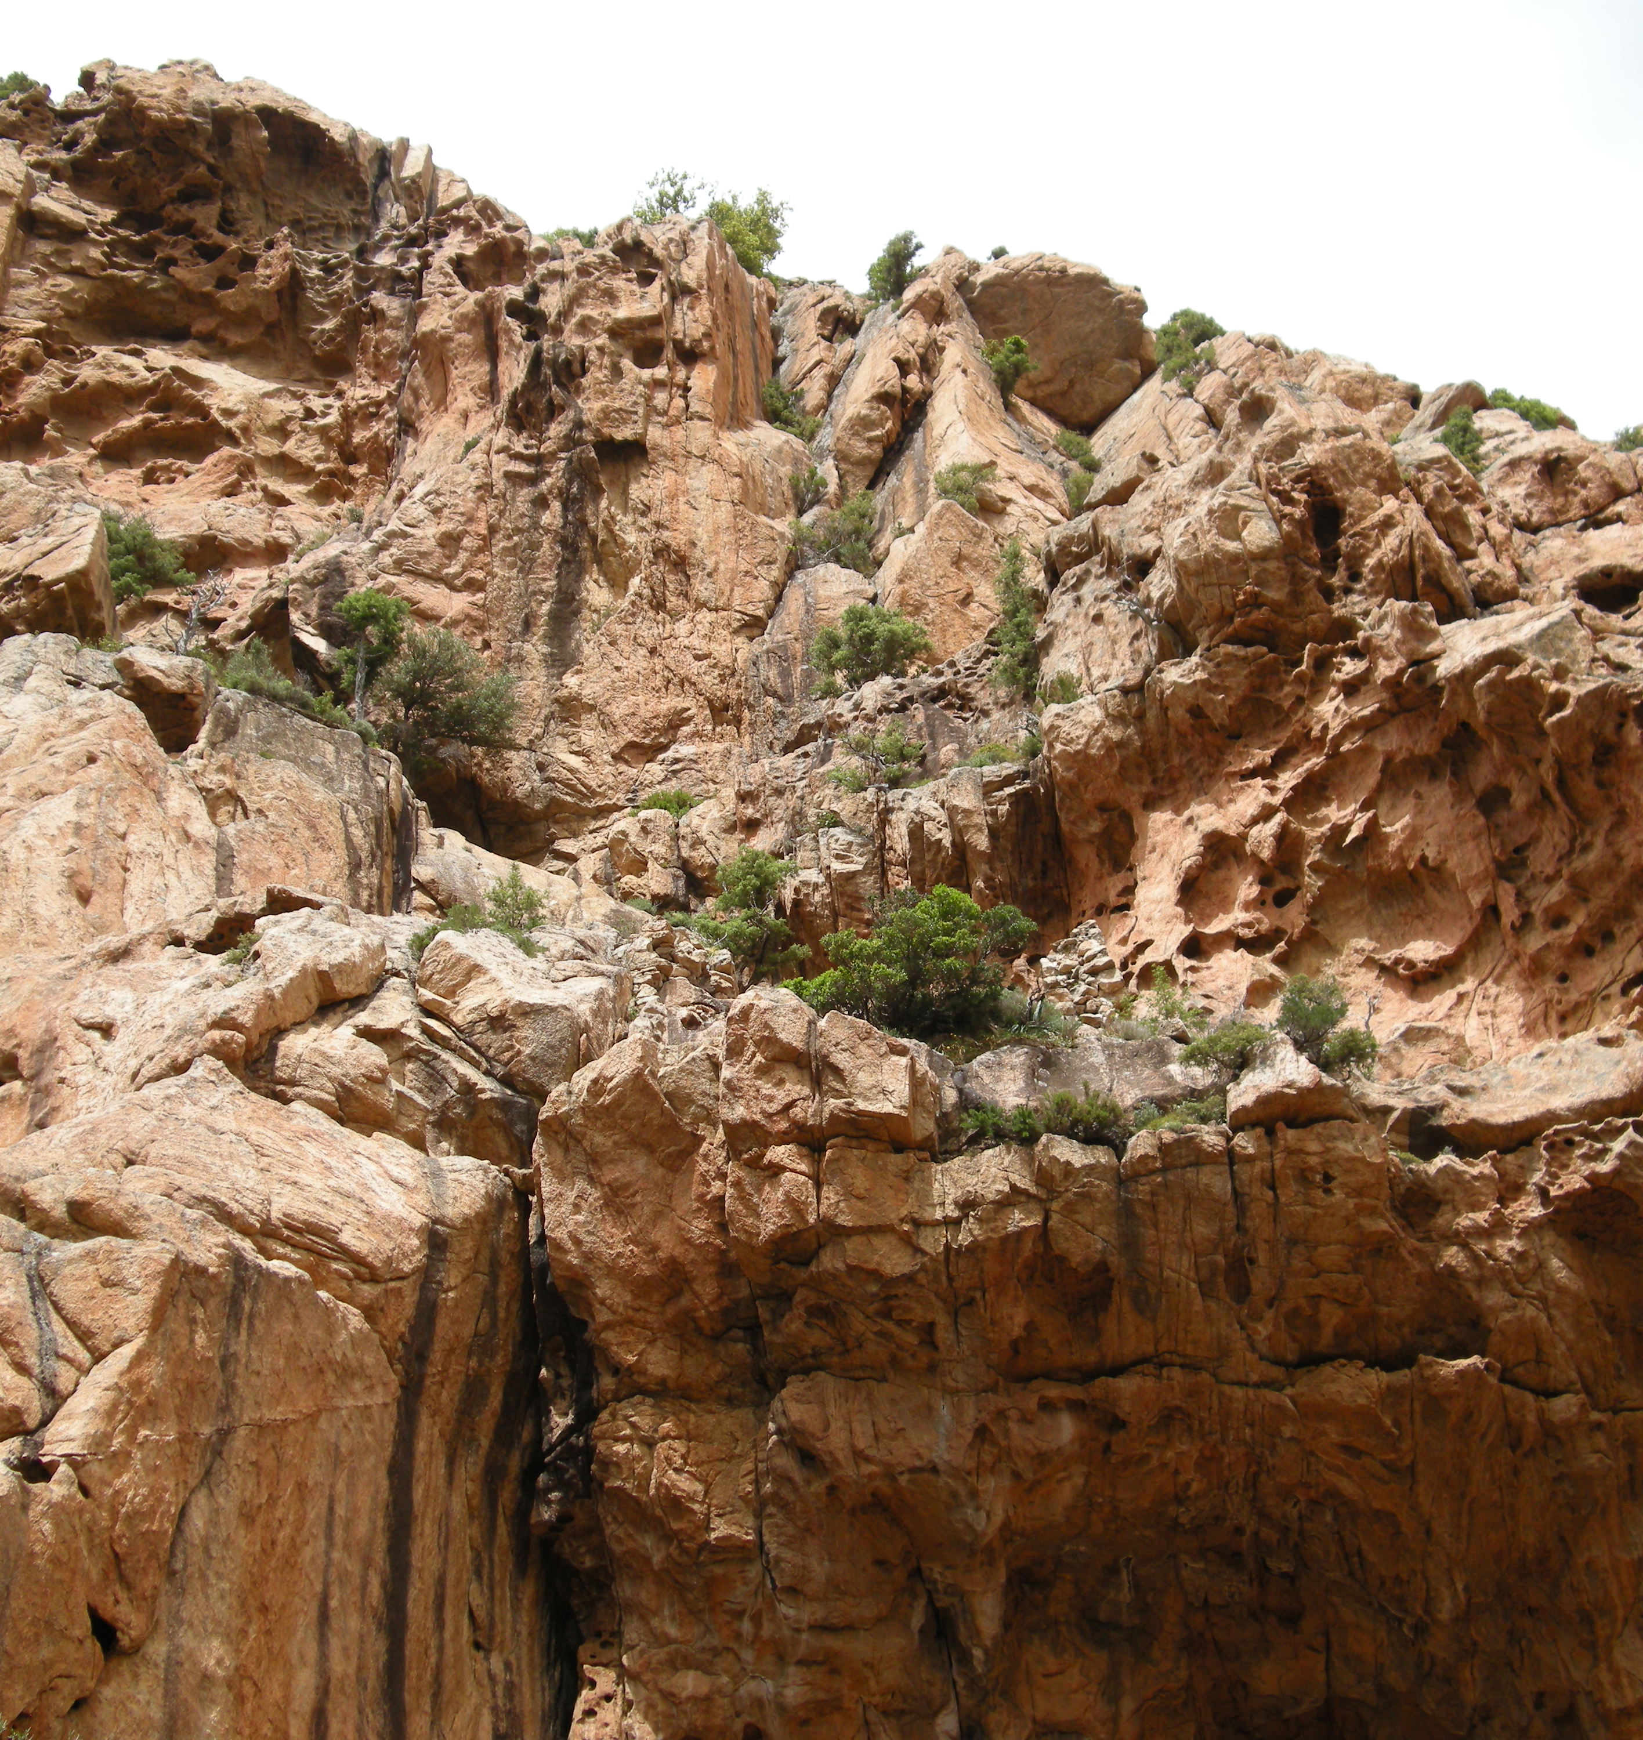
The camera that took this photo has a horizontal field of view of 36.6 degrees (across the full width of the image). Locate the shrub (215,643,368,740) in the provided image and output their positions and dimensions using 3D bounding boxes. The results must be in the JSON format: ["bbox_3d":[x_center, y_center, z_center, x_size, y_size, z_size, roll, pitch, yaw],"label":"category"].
[{"bbox_3d":[-7.723,-2.605,36.000,2.260,1.220,1.360,0,-27,0],"label":"shrub"}]

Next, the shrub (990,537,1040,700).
[{"bbox_3d":[3.486,-4.555,45.000,0.888,3.221,0.888,0,-22,0],"label":"shrub"}]

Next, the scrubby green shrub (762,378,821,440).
[{"bbox_3d":[-0.561,-8.633,46.500,1.090,1.100,0.980,0,-27,0],"label":"scrubby green shrub"}]

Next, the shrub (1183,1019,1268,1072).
[{"bbox_3d":[5.868,2.552,36.000,1.237,0.724,1.051,0,-22,0],"label":"shrub"}]

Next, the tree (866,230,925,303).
[{"bbox_3d":[1.498,-12.151,50.000,1.130,1.460,1.020,0,-27,0],"label":"tree"}]

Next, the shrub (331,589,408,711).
[{"bbox_3d":[-7.735,-3.774,42.500,1.336,2.273,1.269,0,-22,0],"label":"shrub"}]

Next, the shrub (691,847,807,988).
[{"bbox_3d":[-1.111,0.746,38.500,1.801,2.266,1.621,0,-22,0],"label":"shrub"}]

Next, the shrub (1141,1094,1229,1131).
[{"bbox_3d":[4.520,3.081,31.000,1.130,0.510,0.850,0,-27,0],"label":"shrub"}]

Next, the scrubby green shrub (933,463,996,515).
[{"bbox_3d":[2.524,-6.786,44.000,1.090,0.780,0.930,0,-27,0],"label":"scrubby green shrub"}]

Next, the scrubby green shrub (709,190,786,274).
[{"bbox_3d":[-1.648,-14.090,55.000,1.809,2.121,1.628,0,-22,0],"label":"scrubby green shrub"}]

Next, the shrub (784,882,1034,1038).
[{"bbox_3d":[1.379,1.366,37.000,3.705,2.163,2.964,0,-22,0],"label":"shrub"}]

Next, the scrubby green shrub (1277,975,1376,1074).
[{"bbox_3d":[6.502,1.988,32.000,1.330,1.190,1.130,0,-27,0],"label":"scrubby green shrub"}]

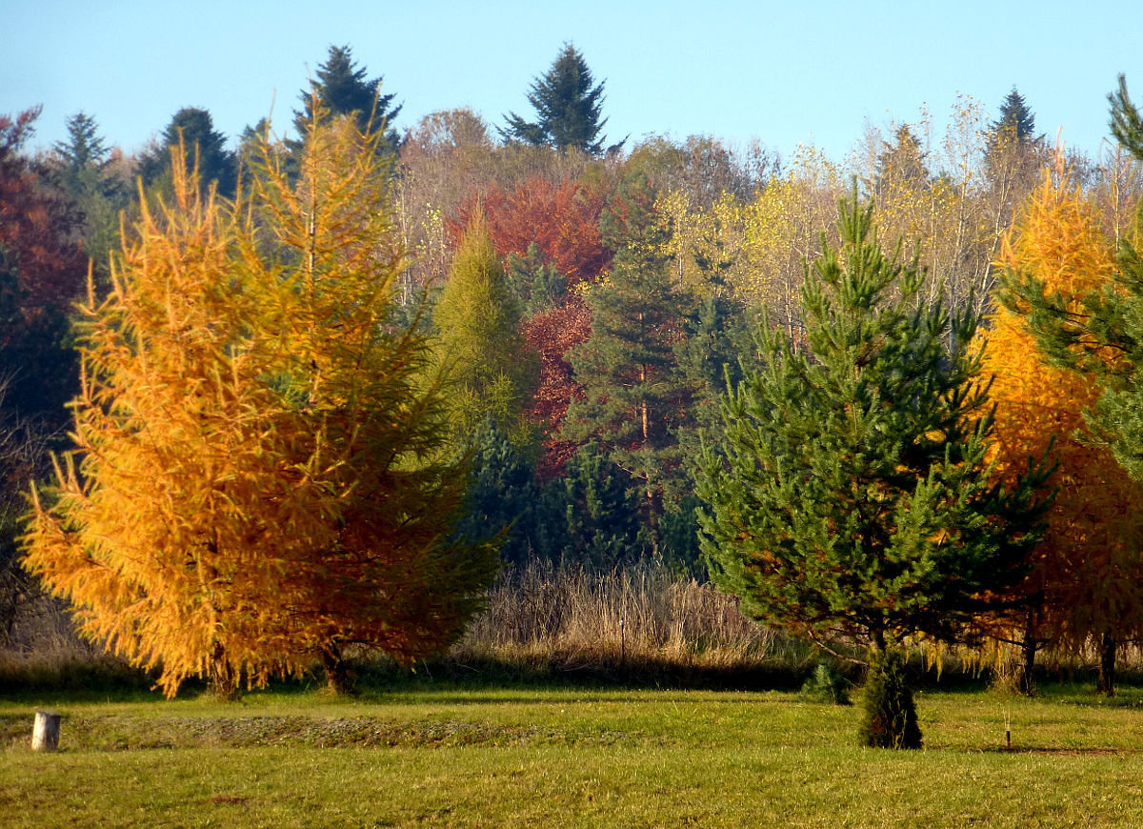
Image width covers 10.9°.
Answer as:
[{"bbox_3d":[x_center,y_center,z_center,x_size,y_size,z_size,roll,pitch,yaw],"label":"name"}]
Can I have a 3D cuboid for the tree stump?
[{"bbox_3d":[-5.254,3.167,60.000,0.252,0.409,0.252,5,-2,0],"label":"tree stump"}]

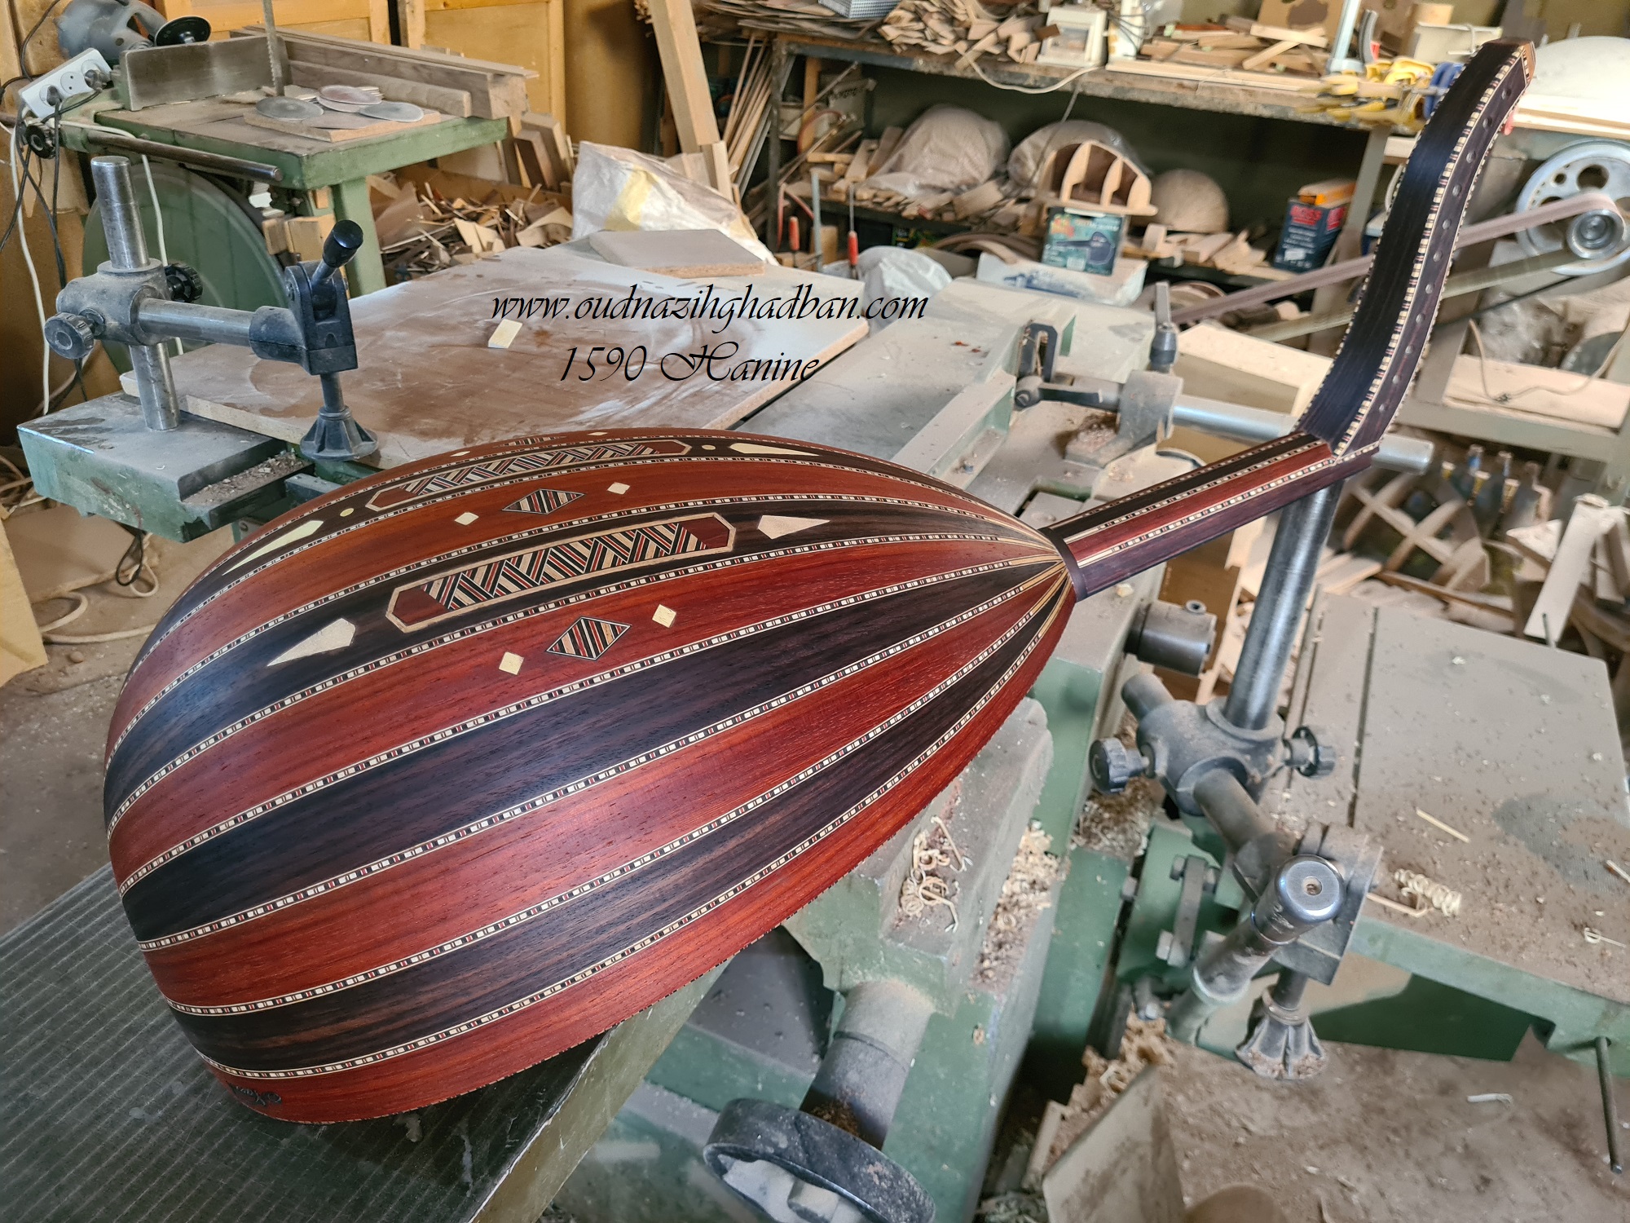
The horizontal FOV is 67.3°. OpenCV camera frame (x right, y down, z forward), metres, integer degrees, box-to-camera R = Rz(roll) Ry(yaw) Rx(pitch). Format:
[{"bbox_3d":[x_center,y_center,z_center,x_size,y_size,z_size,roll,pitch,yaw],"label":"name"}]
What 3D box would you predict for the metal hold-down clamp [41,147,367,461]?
[{"bbox_3d":[-0.513,-0.255,1.064,0.310,0.249,0.160,9,29,7],"label":"metal hold-down clamp"}]

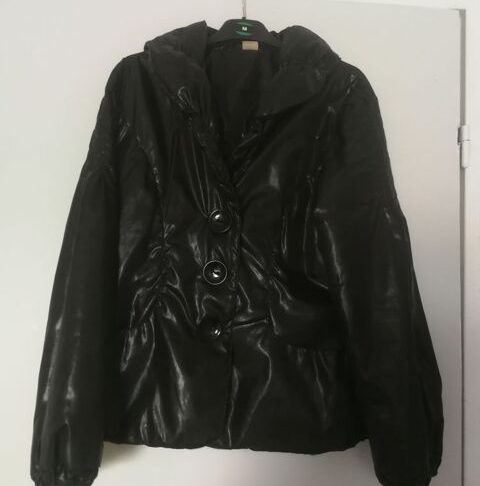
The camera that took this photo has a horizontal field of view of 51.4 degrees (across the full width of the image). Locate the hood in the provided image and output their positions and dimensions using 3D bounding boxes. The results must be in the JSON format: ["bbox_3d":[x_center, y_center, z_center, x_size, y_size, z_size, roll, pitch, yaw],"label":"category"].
[{"bbox_3d":[0.004,-0.285,0.820,0.325,0.165,0.120,0,0,-7],"label":"hood"}]

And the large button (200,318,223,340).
[{"bbox_3d":[-0.047,0.138,0.800,0.037,0.037,0.009,0,0,-7],"label":"large button"}]

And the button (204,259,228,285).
[{"bbox_3d":[-0.039,0.047,0.800,0.038,0.038,0.009,0,0,-7],"label":"button"}]

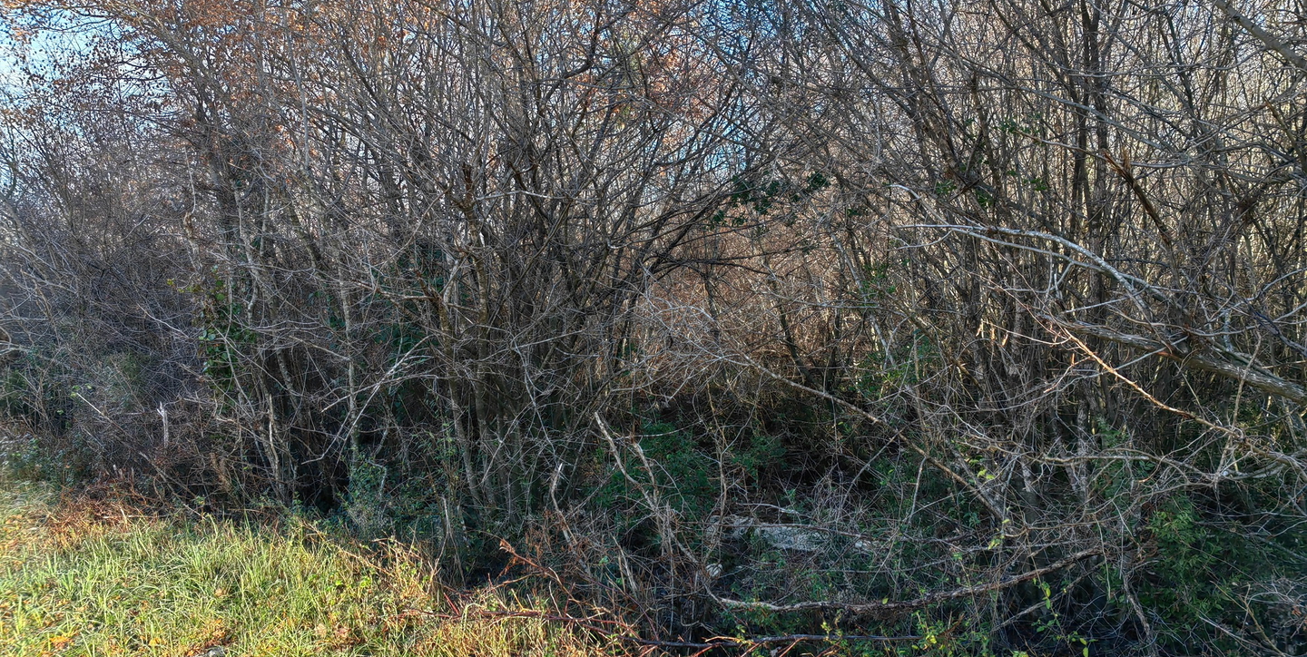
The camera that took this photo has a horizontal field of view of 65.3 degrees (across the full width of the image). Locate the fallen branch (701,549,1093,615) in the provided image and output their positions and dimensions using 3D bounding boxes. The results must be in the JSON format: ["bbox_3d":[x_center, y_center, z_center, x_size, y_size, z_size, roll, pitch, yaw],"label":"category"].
[{"bbox_3d":[1.388,1.388,5.600,2.200,0.330,0.350,0,0,-10],"label":"fallen branch"}]

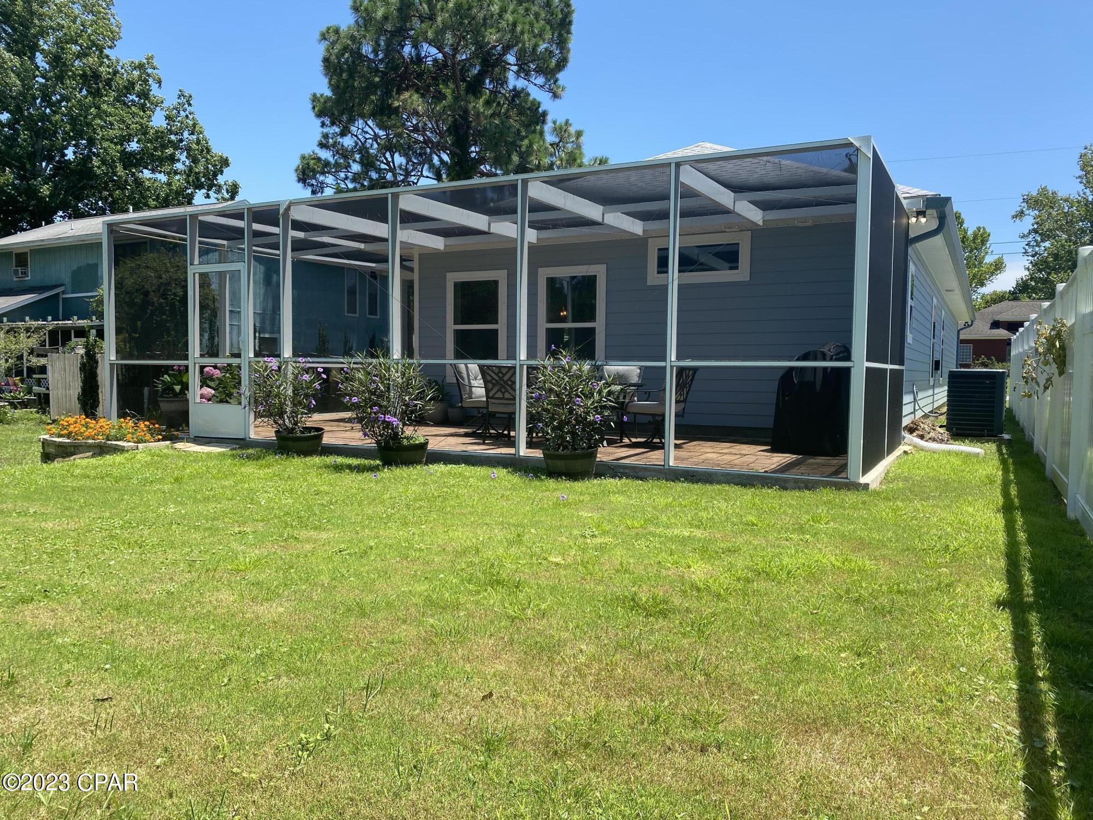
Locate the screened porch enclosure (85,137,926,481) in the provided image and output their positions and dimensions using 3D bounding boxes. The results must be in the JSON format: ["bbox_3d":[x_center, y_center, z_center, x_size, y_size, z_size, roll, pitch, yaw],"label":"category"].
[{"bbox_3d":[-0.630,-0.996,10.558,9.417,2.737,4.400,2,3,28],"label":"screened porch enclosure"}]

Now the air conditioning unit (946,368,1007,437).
[{"bbox_3d":[6.488,-0.110,12.401,0.770,0.988,0.770,2,3,28],"label":"air conditioning unit"}]

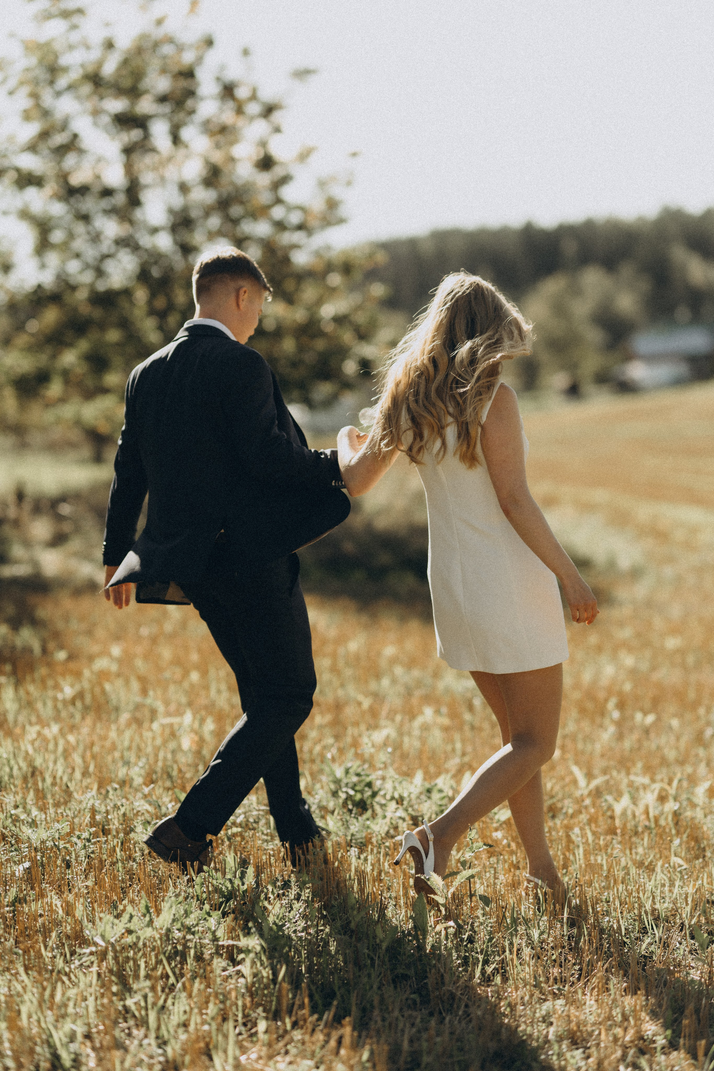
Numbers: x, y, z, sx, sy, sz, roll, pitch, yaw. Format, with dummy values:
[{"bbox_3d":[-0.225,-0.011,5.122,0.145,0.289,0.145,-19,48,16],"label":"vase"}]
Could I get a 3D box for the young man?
[{"bbox_3d":[-0.360,0.074,7.080,0.710,1.750,0.590,-3,4,-44],"label":"young man"}]

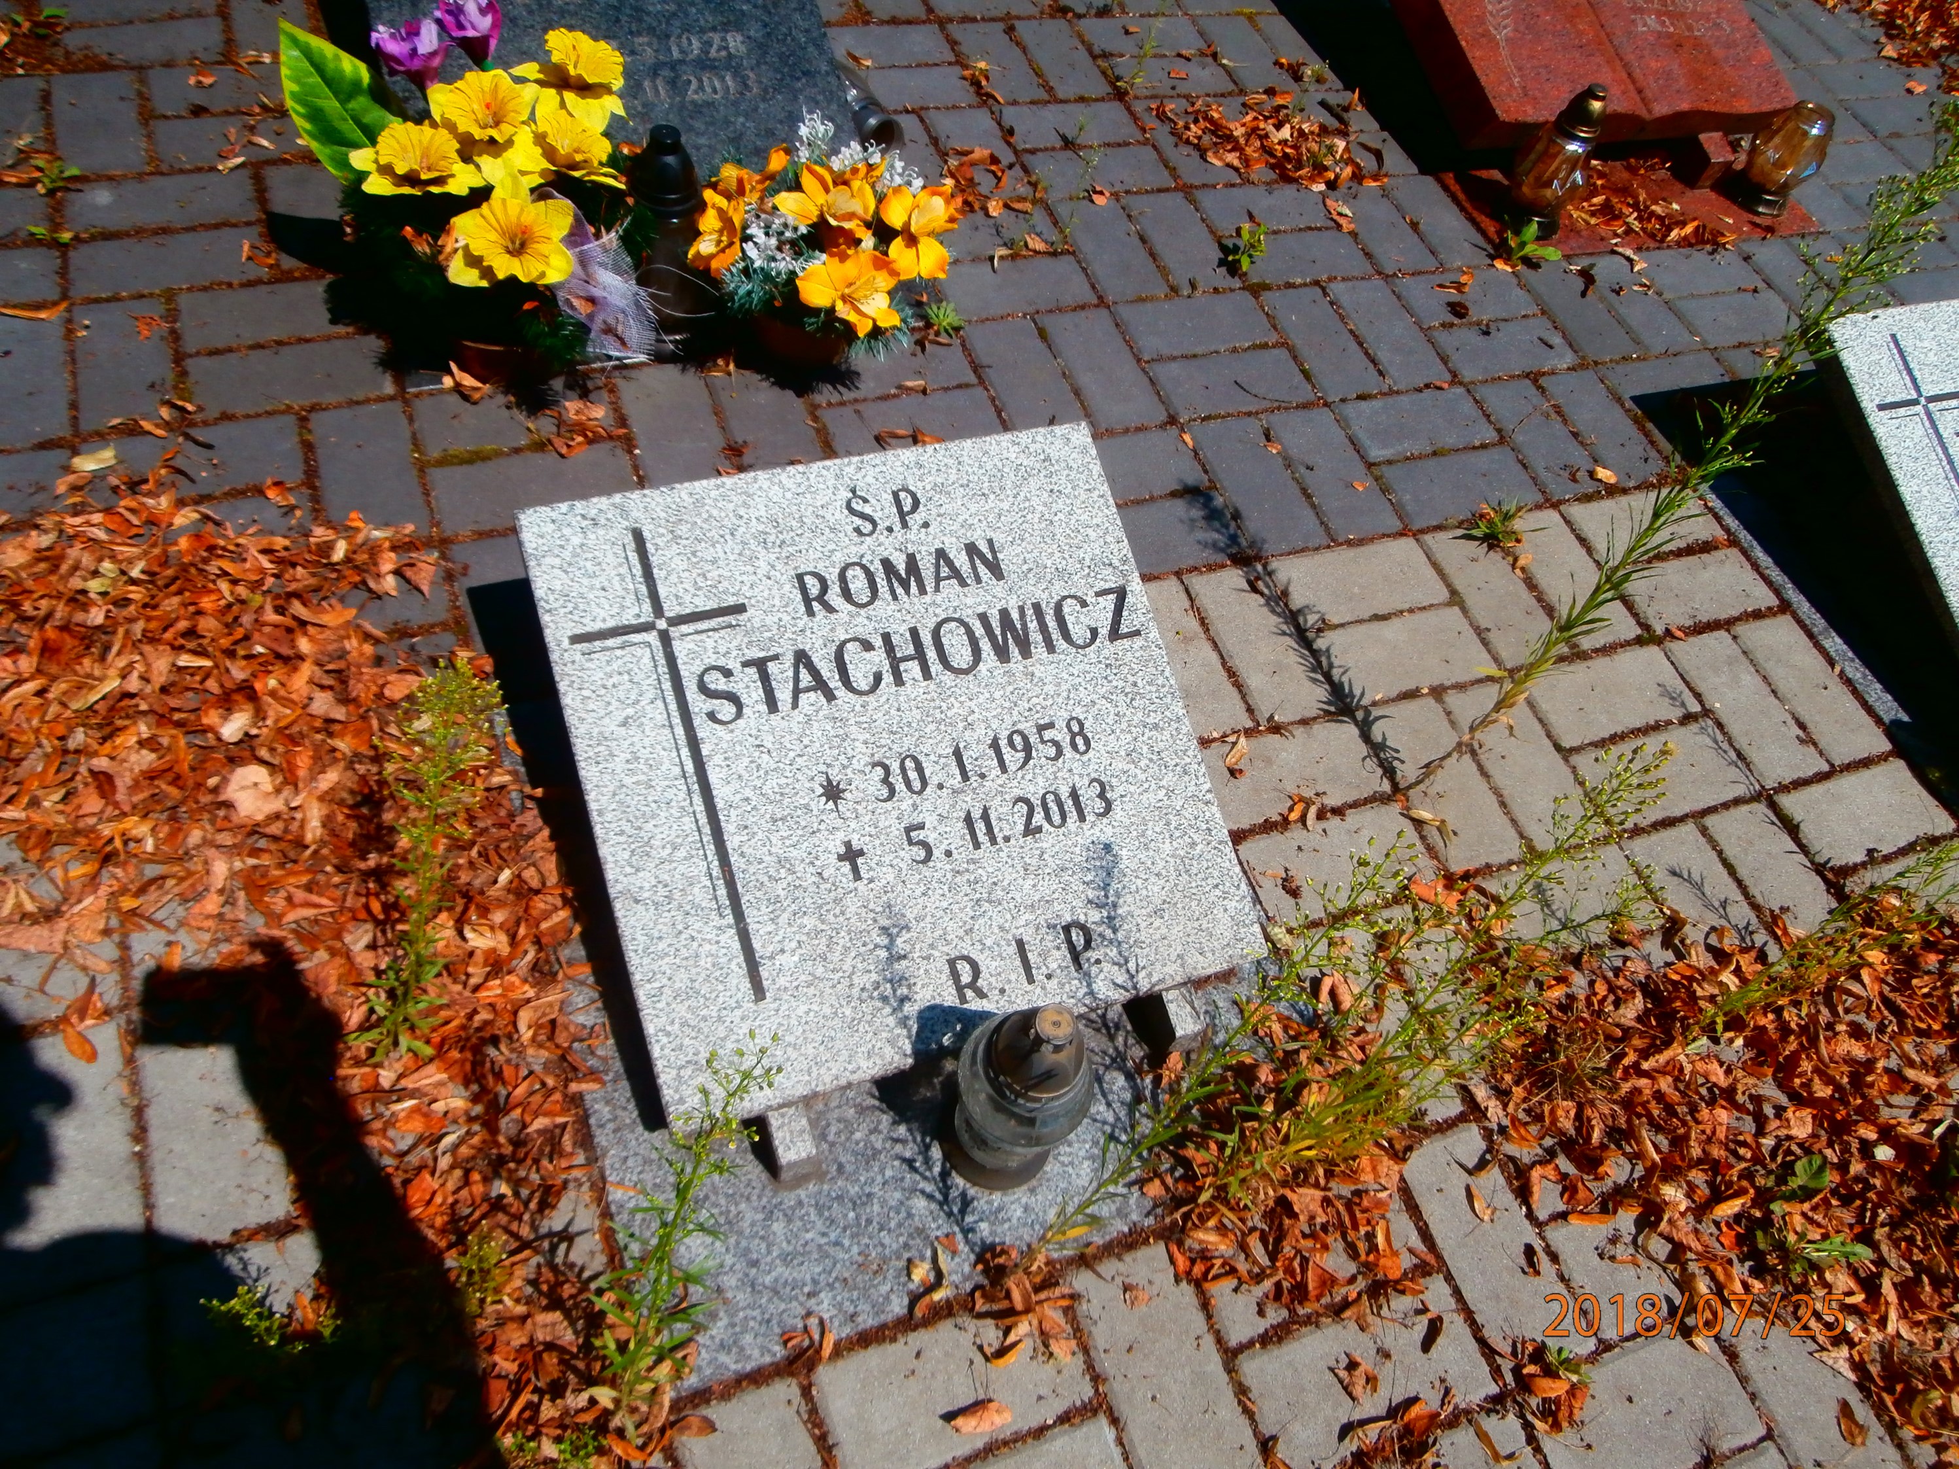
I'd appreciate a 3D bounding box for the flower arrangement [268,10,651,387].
[{"bbox_3d":[-0.475,-0.532,1.378,0.309,0.330,0.231,-12,58,-20],"label":"flower arrangement"}]

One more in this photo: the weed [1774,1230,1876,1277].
[{"bbox_3d":[0.694,0.425,1.163,0.075,0.040,0.055,-12,58,-20],"label":"weed"}]

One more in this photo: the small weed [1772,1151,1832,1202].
[{"bbox_3d":[0.721,0.387,1.228,0.043,0.035,0.043,-13,60,-19],"label":"small weed"}]

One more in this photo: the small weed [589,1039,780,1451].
[{"bbox_3d":[-0.169,0.294,0.769,0.139,0.520,0.107,-12,58,-20],"label":"small weed"}]

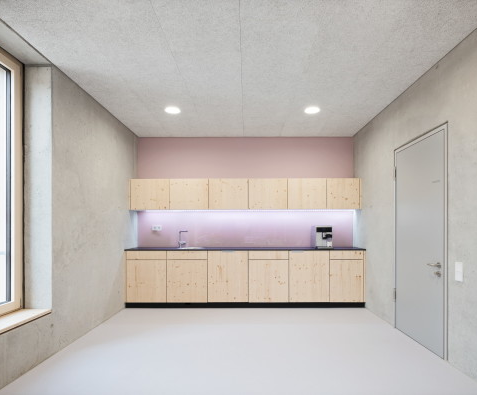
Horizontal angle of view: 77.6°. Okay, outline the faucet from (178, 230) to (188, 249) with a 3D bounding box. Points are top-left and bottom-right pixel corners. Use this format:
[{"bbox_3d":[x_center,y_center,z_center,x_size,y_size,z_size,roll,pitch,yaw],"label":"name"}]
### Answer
[{"bbox_3d":[-0.874,0.672,4.710,0.190,0.275,0.055,-4,-5,42],"label":"faucet"}]

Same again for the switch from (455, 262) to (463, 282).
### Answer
[{"bbox_3d":[1.831,0.621,2.458,0.018,0.155,0.082,0,-4,2],"label":"switch"}]

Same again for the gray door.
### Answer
[{"bbox_3d":[1.845,0.450,3.070,0.065,2.030,0.870,0,-4,2],"label":"gray door"}]

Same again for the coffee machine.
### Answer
[{"bbox_3d":[1.306,0.628,4.620,0.250,0.340,0.380,0,-4,2],"label":"coffee machine"}]

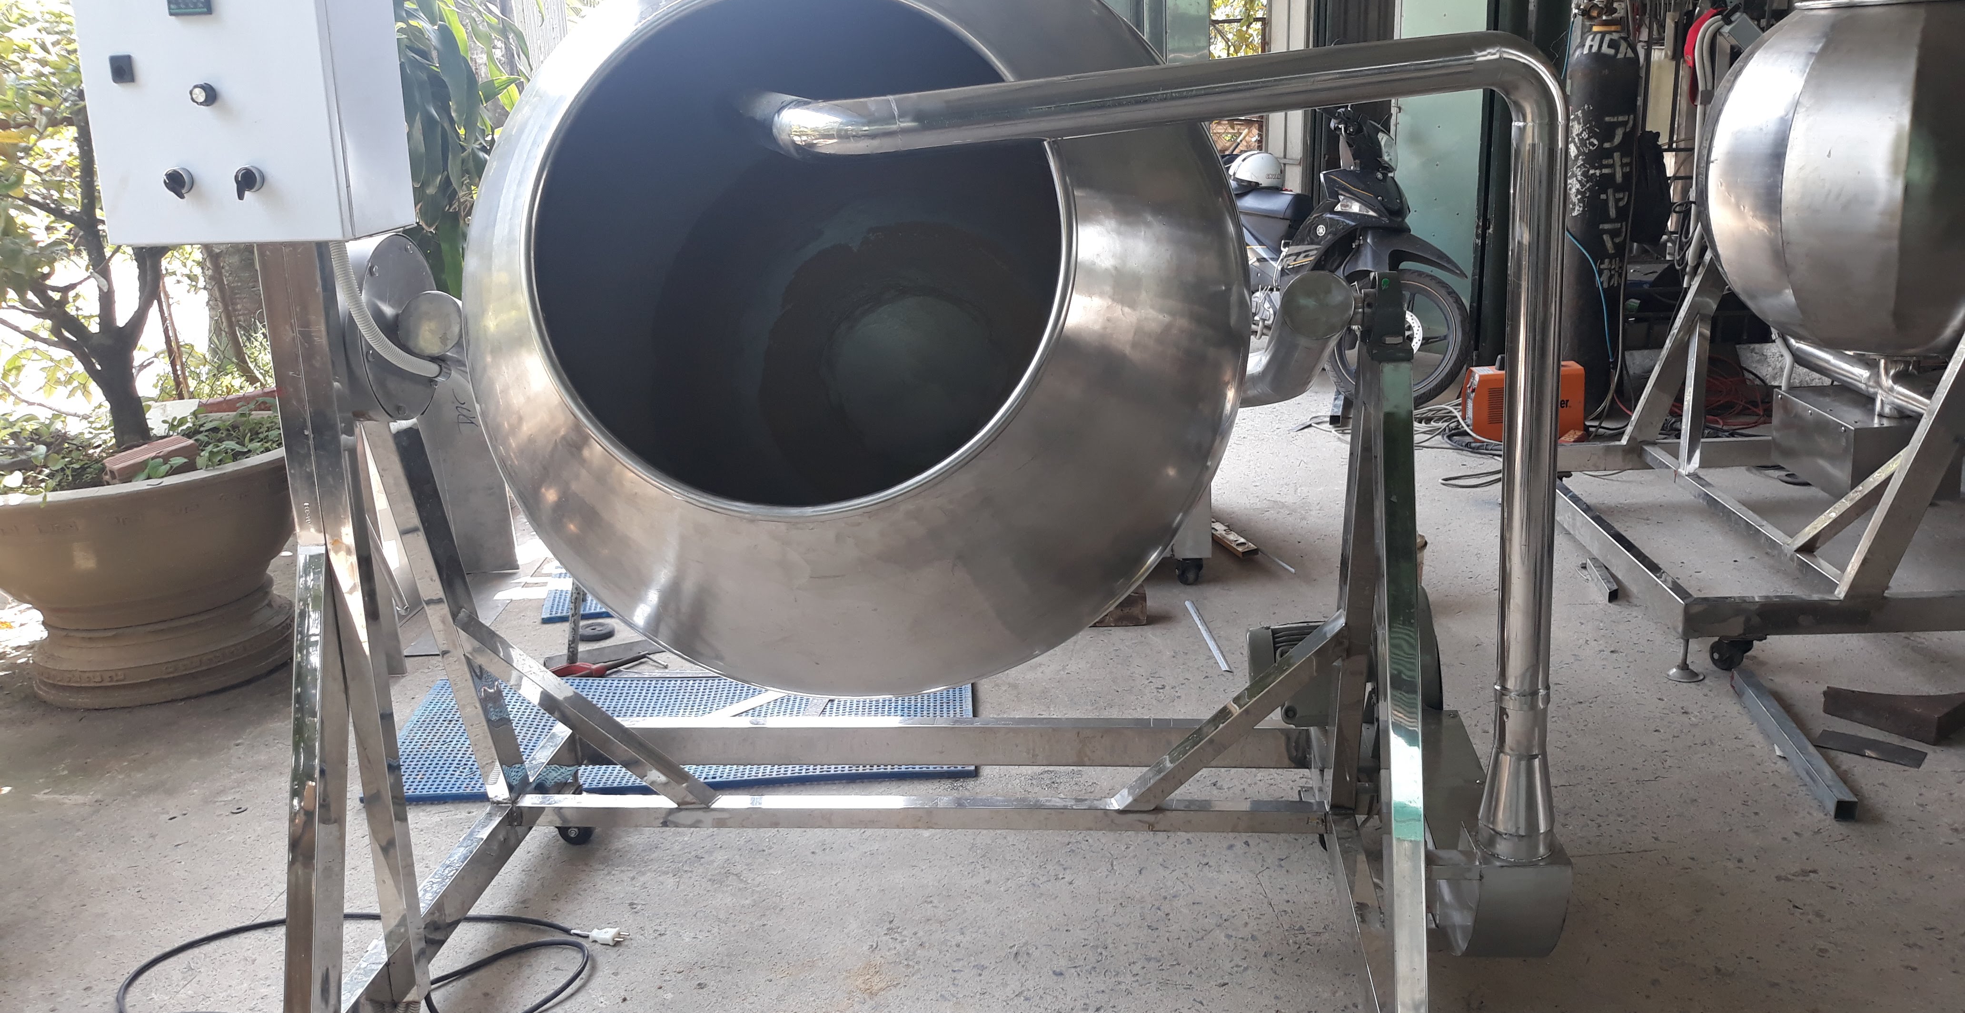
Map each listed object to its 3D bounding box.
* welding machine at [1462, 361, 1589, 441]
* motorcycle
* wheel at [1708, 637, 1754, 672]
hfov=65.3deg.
[{"bbox_3d":[1.919,-0.392,5.467,0.410,0.260,0.160,-4,16,-7],"label":"welding machine"},{"bbox_3d":[1.167,-1.022,6.252,0.700,1.080,1.900,-13,19,-35],"label":"motorcycle"},{"bbox_3d":[1.667,0.327,3.400,0.062,0.086,0.088,-3,16,-4],"label":"wheel"}]

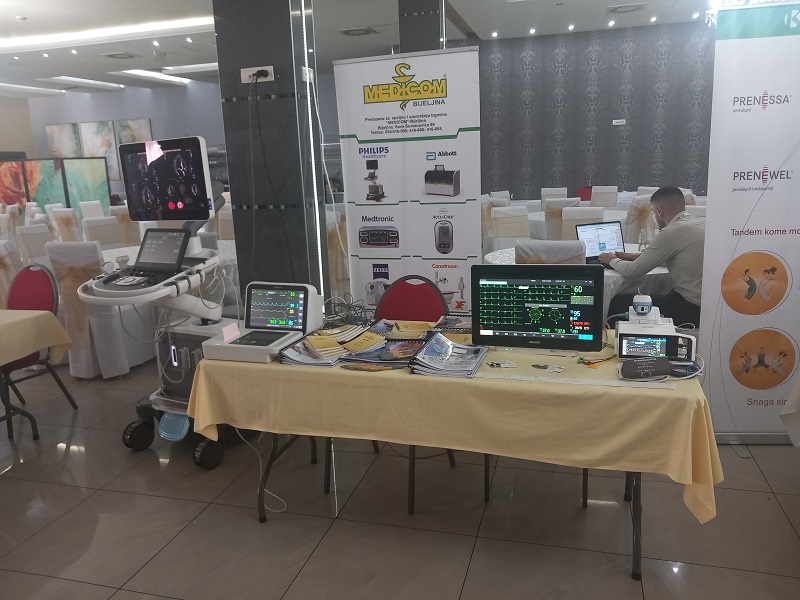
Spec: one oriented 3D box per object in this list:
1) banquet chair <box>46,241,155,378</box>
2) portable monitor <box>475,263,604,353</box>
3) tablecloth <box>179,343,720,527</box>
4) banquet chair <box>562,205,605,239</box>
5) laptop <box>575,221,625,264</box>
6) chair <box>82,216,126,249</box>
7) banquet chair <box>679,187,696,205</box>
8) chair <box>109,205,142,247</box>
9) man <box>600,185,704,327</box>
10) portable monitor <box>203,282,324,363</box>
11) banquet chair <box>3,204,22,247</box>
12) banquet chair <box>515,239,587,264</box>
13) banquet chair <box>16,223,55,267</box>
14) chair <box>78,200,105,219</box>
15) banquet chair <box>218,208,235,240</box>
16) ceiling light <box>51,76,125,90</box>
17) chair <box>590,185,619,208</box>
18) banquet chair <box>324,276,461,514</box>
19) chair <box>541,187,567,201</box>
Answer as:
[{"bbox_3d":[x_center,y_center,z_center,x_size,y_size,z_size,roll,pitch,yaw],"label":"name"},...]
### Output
[{"bbox_3d":[-2.243,0.038,4.743,0.440,1.000,0.540,1,13,14],"label":"banquet chair"},{"bbox_3d":[0.517,0.029,2.369,0.483,0.330,0.130,2,13,18],"label":"portable monitor"},{"bbox_3d":[0.192,0.394,2.564,1.940,0.410,0.790,2,13,18],"label":"tablecloth"},{"bbox_3d":[1.609,-0.279,5.424,0.440,1.000,0.540,0,13,11],"label":"banquet chair"},{"bbox_3d":[1.473,-0.391,4.259,0.375,0.240,0.320,-8,14,-25],"label":"laptop"},{"bbox_3d":[-3.062,-0.373,6.729,0.440,1.000,0.540,-14,17,-42],"label":"chair"},{"bbox_3d":[3.649,-0.944,8.005,0.540,1.000,0.440,-14,17,-42],"label":"banquet chair"},{"bbox_3d":[-4.226,-0.967,9.716,0.440,0.990,0.520,-7,13,-19],"label":"chair"},{"bbox_3d":[1.646,-0.063,3.946,0.700,1.240,0.560,5,15,32],"label":"man"},{"bbox_3d":[-0.568,0.070,2.635,0.325,0.230,0.520,1,13,16],"label":"portable monitor"},{"bbox_3d":[-7.087,-1.206,11.329,0.520,0.990,0.440,0,13,10],"label":"banquet chair"},{"bbox_3d":[0.967,0.108,3.819,0.440,1.000,0.540,4,14,27],"label":"banquet chair"},{"bbox_3d":[-3.696,-0.314,6.657,0.520,0.990,0.440,4,14,25],"label":"banquet chair"},{"bbox_3d":[-5.068,-1.151,10.583,0.540,1.000,0.440,10,17,43],"label":"chair"},{"bbox_3d":[-1.941,-0.525,7.288,0.440,0.990,0.520,0,13,9],"label":"banquet chair"},{"bbox_3d":[-6.224,-4.400,12.709,0.300,0.120,2.000,1,13,16],"label":"ceiling light"},{"bbox_3d":[2.833,-1.080,8.767,0.440,1.000,0.540,3,14,25],"label":"chair"},{"bbox_3d":[-0.039,0.391,2.909,0.460,0.930,0.550,5,14,29],"label":"banquet chair"},{"bbox_3d":[2.334,-1.175,9.440,0.440,0.990,0.520,1,13,13],"label":"chair"}]

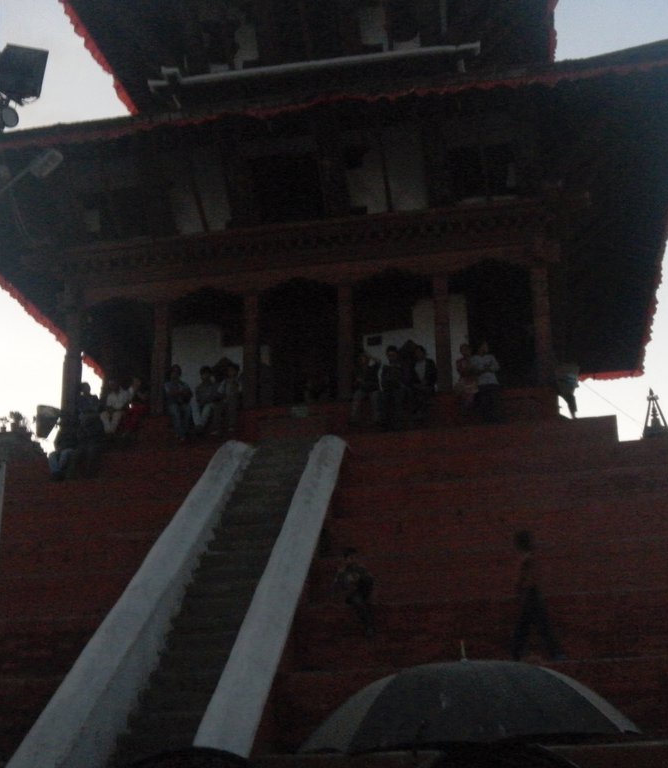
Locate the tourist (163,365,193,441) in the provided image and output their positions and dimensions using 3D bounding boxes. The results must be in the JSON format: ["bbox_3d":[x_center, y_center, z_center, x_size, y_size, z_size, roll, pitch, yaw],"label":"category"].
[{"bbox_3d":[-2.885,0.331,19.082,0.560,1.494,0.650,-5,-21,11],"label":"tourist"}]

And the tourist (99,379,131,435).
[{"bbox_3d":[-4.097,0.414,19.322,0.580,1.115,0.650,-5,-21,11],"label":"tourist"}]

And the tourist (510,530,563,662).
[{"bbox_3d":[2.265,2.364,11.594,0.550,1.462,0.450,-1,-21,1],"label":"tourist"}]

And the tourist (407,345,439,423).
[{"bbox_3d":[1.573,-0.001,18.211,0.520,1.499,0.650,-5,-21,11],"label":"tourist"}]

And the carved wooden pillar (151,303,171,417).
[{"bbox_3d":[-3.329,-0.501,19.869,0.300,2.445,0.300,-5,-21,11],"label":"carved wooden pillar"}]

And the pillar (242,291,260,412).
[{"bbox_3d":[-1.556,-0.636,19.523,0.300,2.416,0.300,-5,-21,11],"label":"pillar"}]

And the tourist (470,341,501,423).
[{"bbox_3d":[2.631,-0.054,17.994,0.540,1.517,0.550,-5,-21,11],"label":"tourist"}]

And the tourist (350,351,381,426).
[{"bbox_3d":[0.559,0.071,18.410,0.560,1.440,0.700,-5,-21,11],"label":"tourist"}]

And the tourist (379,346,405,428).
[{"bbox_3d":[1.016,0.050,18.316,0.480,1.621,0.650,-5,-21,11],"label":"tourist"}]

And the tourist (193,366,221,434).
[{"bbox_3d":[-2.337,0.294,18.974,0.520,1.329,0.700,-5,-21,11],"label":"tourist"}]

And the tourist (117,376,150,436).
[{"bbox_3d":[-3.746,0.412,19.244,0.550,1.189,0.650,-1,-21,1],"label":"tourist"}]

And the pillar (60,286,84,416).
[{"bbox_3d":[-5.129,-0.549,20.289,0.340,2.869,0.340,-5,-21,11],"label":"pillar"}]

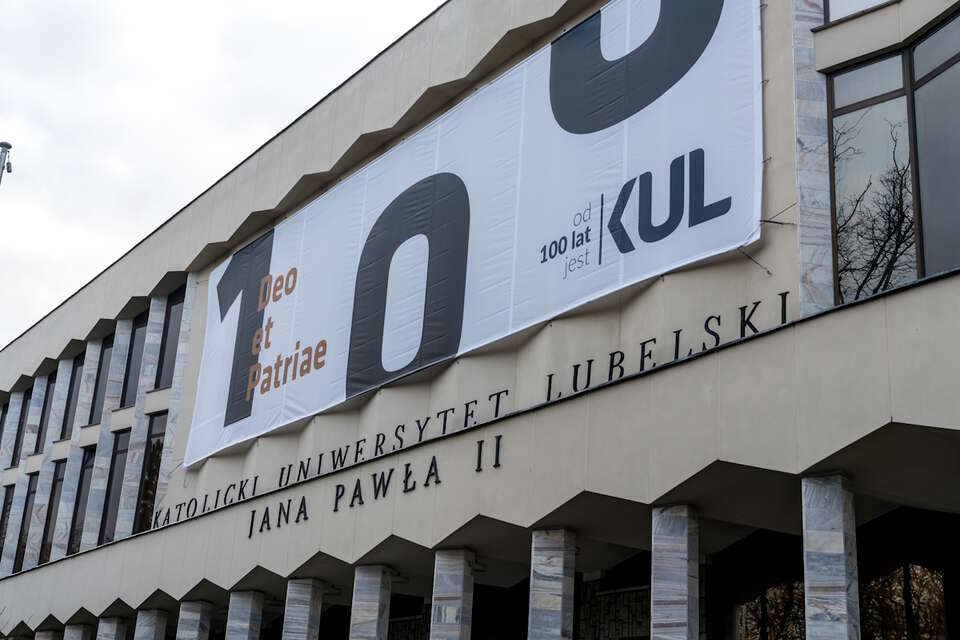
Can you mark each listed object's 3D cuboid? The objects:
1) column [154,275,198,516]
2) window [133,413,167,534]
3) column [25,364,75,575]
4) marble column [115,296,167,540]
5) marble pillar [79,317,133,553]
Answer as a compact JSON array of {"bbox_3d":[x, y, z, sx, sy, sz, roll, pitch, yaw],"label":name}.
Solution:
[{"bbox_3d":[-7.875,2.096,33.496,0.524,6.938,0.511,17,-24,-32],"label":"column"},{"bbox_3d":[-8.858,4.217,34.437,1.048,3.393,0.160,-13,-26,37],"label":"window"},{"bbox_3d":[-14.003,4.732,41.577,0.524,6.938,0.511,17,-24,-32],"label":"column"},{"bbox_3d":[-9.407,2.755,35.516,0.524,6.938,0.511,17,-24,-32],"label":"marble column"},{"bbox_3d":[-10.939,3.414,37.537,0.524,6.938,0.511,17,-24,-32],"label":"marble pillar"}]

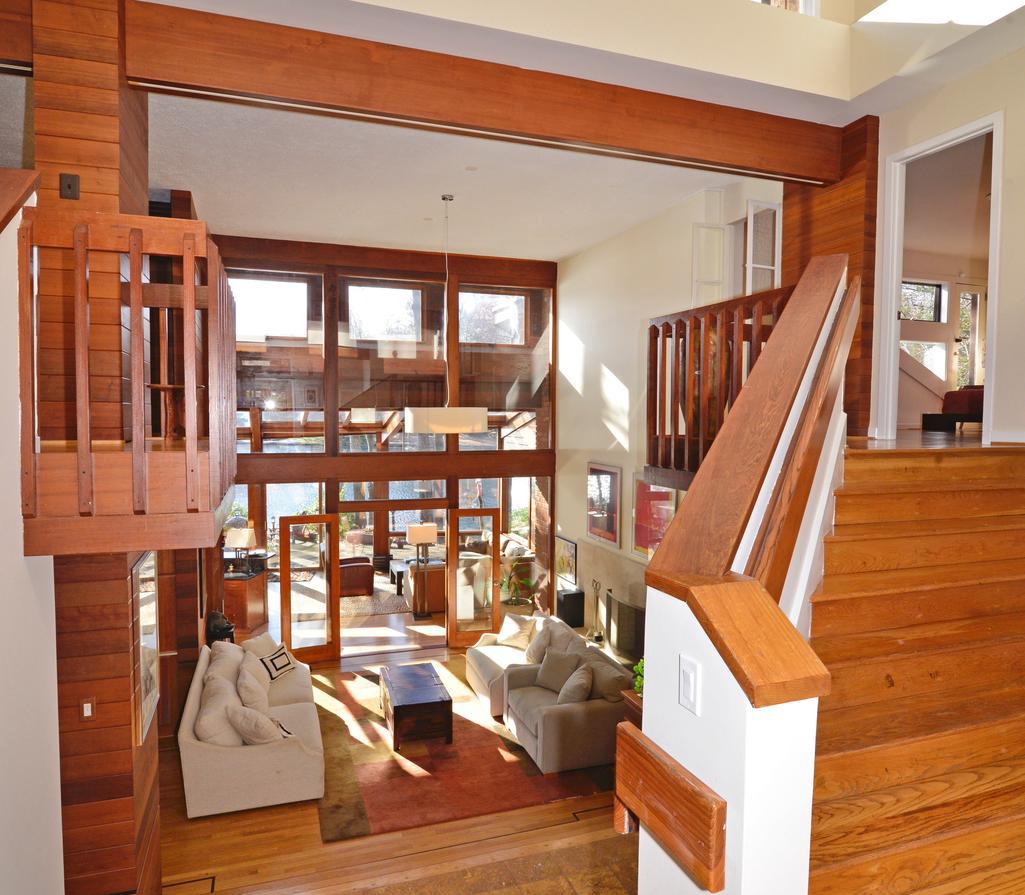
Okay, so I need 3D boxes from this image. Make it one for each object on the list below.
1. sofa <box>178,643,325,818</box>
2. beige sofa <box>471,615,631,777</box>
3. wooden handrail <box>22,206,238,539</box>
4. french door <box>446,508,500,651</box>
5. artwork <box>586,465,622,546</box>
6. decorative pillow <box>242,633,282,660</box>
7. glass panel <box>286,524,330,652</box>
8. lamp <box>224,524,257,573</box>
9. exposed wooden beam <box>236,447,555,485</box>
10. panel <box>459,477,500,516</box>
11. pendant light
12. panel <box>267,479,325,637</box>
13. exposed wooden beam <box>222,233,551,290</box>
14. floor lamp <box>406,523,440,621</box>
[{"bbox_3d":[-2.561,2.603,6.829,1.120,0.820,2.180,-1,4,-19],"label":"sofa"},{"bbox_3d":[0.304,2.583,7.611,1.060,0.810,2.350,-1,4,-19],"label":"beige sofa"},{"bbox_3d":[-1.790,-0.321,3.466,0.645,1.240,1.700,-1,4,-19],"label":"wooden handrail"},{"bbox_3d":[-0.531,1.846,9.672,0.755,2.000,0.060,0,4,-15],"label":"french door"},{"bbox_3d":[1.171,0.735,8.902,0.040,1.010,1.000,-1,3,-19],"label":"artwork"},{"bbox_3d":[-2.742,2.301,7.534,0.160,0.430,0.470,-36,-13,22],"label":"decorative pillow"},{"bbox_3d":[-2.757,1.886,9.254,0.538,1.733,0.040,-1,3,-19],"label":"glass panel"},{"bbox_3d":[-4.415,1.633,11.121,0.420,0.769,0.340,1,3,11],"label":"lamp"},{"bbox_3d":[-1.583,0.256,9.350,4.580,0.395,0.170,-1,4,-19],"label":"exposed wooden beam"},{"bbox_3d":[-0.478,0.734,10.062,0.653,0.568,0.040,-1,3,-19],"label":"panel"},{"bbox_3d":[-0.687,-1.382,7.151,0.784,2.475,0.450,-1,3,-19],"label":"pendant light"},{"bbox_3d":[-2.928,1.622,9.267,0.783,2.308,0.040,-1,3,-19],"label":"panel"},{"bbox_3d":[-1.562,-2.447,9.185,4.580,0.400,0.170,-1,4,-19],"label":"exposed wooden beam"},{"bbox_3d":[-1.511,2.053,11.470,0.450,1.597,0.280,-1,3,-19],"label":"floor lamp"}]

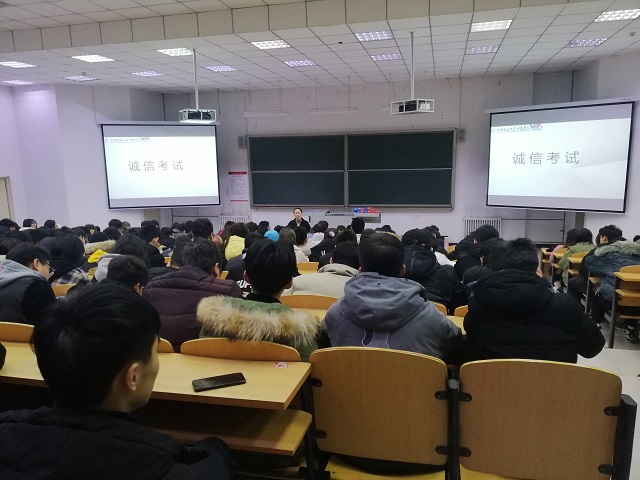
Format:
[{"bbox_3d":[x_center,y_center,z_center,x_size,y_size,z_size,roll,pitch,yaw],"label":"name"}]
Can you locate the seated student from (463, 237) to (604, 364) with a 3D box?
[{"bbox_3d":[0.785,0.578,1.930,0.500,1.230,0.740,1,10,14],"label":"seated student"}]

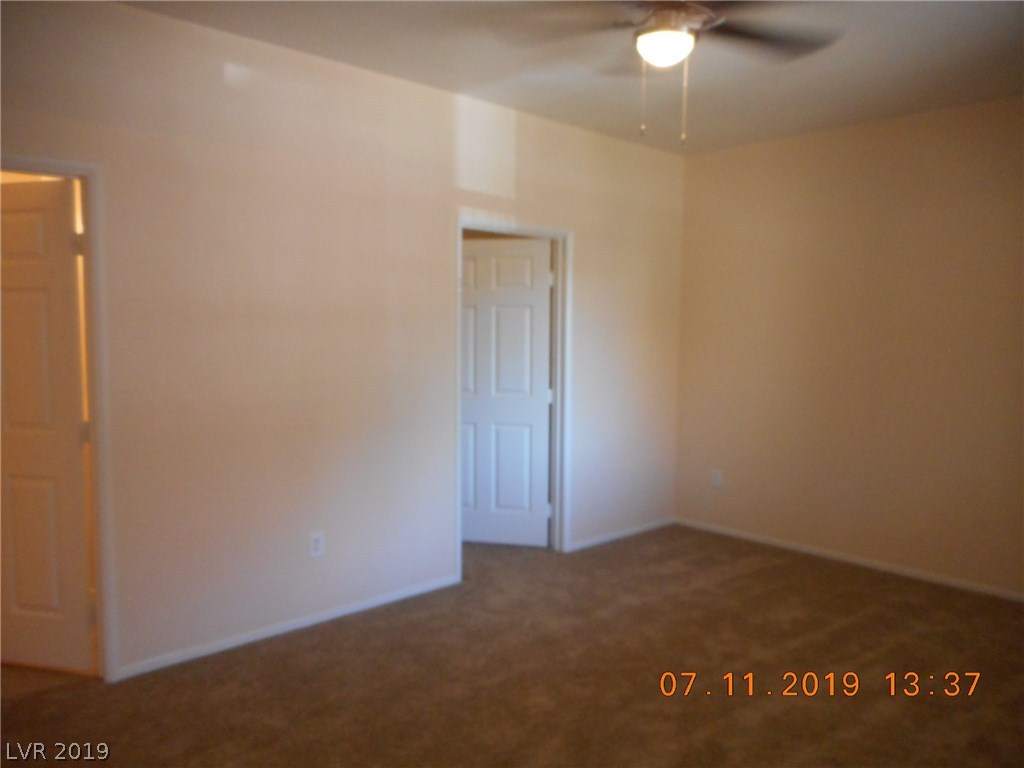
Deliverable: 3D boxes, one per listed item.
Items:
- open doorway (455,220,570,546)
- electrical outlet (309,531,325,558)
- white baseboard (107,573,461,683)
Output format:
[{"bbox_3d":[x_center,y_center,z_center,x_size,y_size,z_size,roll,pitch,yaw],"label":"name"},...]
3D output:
[{"bbox_3d":[0.005,0.085,4.528,0.930,2.100,0.130,-3,6,-42],"label":"open doorway"},{"bbox_3d":[-0.958,0.793,3.644,0.072,0.117,0.008,-3,6,-42],"label":"electrical outlet"},{"bbox_3d":[-0.976,1.166,3.654,1.810,0.062,0.014,-3,6,-42],"label":"white baseboard"}]

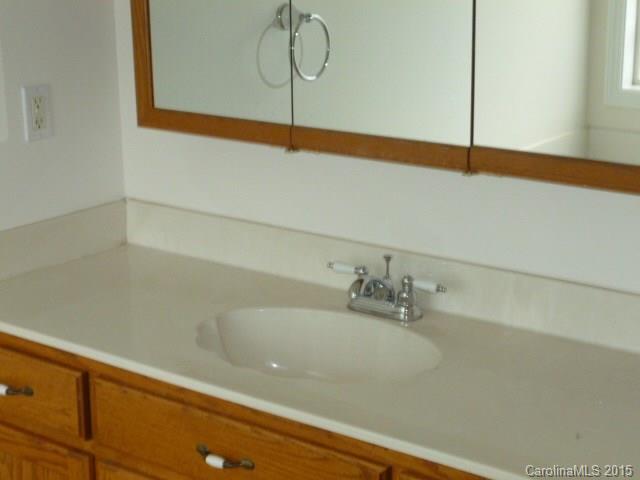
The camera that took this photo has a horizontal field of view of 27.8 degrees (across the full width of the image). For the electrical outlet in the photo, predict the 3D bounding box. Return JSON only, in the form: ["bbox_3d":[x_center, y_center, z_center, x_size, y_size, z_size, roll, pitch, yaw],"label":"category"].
[{"bbox_3d":[-0.590,-0.264,2.689,0.008,0.116,0.072,11,19,36],"label":"electrical outlet"}]

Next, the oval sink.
[{"bbox_3d":[-0.014,0.247,2.299,0.485,0.141,0.340,11,19,36],"label":"oval sink"}]

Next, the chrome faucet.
[{"bbox_3d":[0.103,0.090,2.409,0.274,0.109,0.118,11,19,36],"label":"chrome faucet"}]

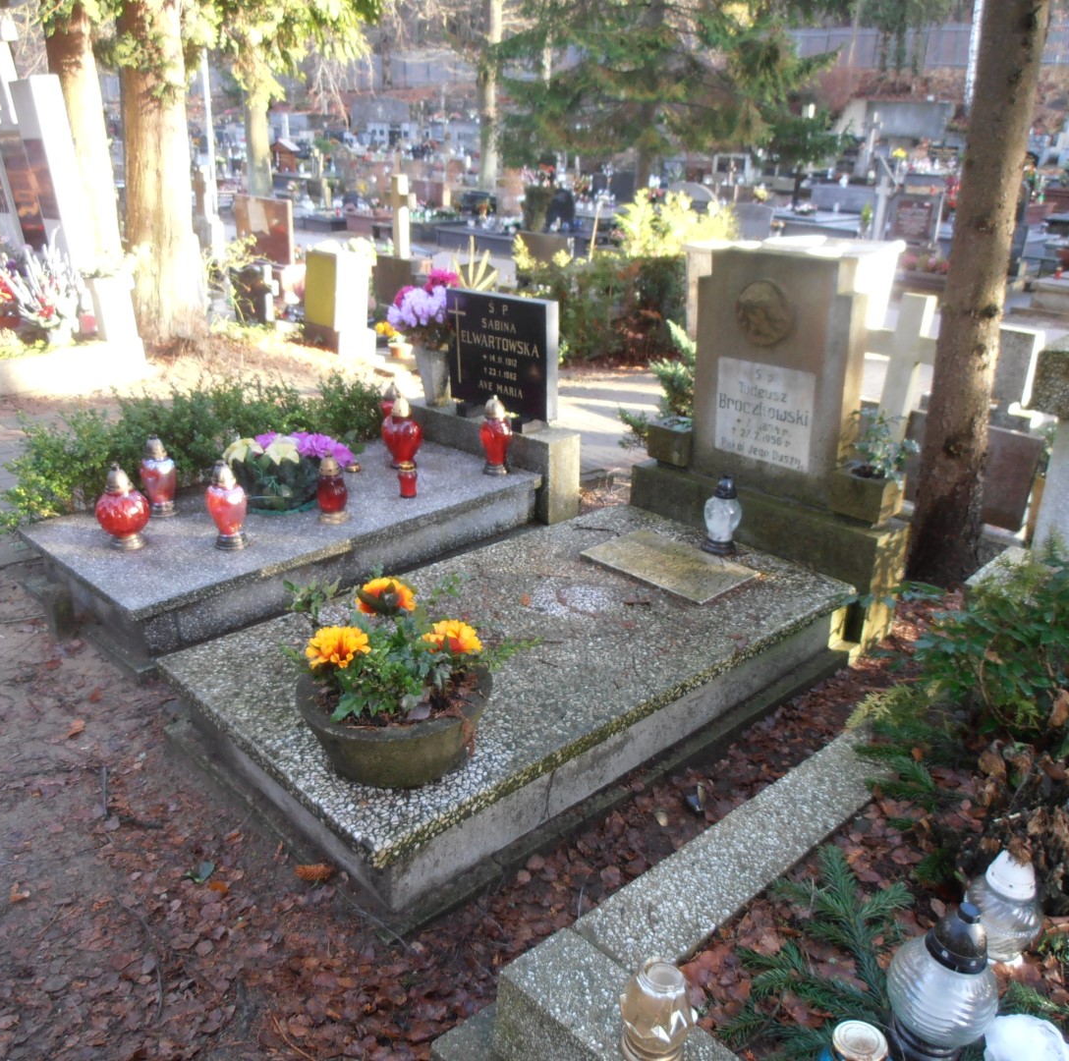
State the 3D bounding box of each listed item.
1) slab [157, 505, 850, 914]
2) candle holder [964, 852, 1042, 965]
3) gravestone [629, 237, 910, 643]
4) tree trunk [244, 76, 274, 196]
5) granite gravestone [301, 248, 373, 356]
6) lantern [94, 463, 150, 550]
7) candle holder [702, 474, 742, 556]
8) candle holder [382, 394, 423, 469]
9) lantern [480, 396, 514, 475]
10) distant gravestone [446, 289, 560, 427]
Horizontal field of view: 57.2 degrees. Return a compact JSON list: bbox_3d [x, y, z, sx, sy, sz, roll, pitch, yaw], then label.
[{"bbox_3d":[0.012,0.361,2.884,1.824,0.202,1.003,-19,29,-40],"label":"slab"},{"bbox_3d":[0.887,0.696,1.846,0.134,0.224,0.134,-18,28,-41],"label":"candle holder"},{"bbox_3d":[0.791,-0.327,3.340,0.216,1.179,1.003,-19,29,-40],"label":"gravestone"},{"bbox_3d":[-6.022,-8.542,21.459,0.500,2.560,0.500,-18,28,-41],"label":"tree trunk"},{"bbox_3d":[-1.532,-1.788,7.595,0.394,0.739,0.384,16,26,34],"label":"granite gravestone"},{"bbox_3d":[-1.361,-0.084,3.232,0.168,0.276,0.168,-18,28,-41],"label":"lantern"},{"bbox_3d":[0.639,-0.059,3.323,0.125,0.259,0.125,1,21,0],"label":"candle holder"},{"bbox_3d":[-0.540,-0.413,4.026,0.166,0.284,0.166,-18,28,-41],"label":"candle holder"},{"bbox_3d":[-0.149,-0.385,3.955,0.129,0.313,0.129,1,21,0],"label":"lantern"},{"bbox_3d":[-0.143,-0.748,4.200,0.602,0.503,0.068,20,29,40],"label":"distant gravestone"}]

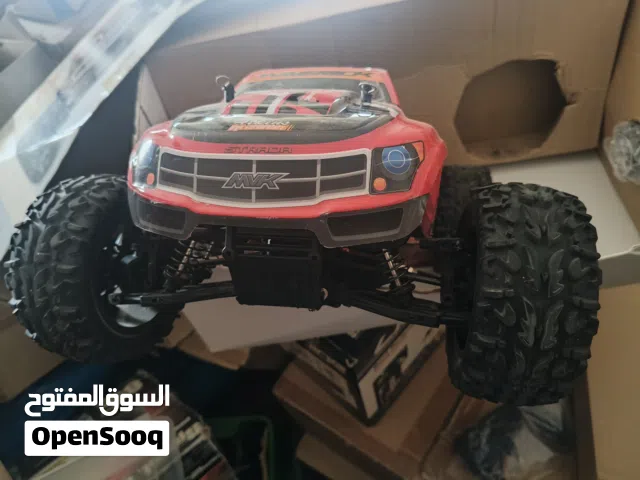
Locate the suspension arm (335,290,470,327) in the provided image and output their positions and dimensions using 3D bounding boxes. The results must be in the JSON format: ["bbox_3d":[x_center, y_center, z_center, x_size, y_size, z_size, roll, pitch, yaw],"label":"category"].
[{"bbox_3d":[0.047,0.035,0.285,0.076,0.016,0.034,7,12,9],"label":"suspension arm"}]

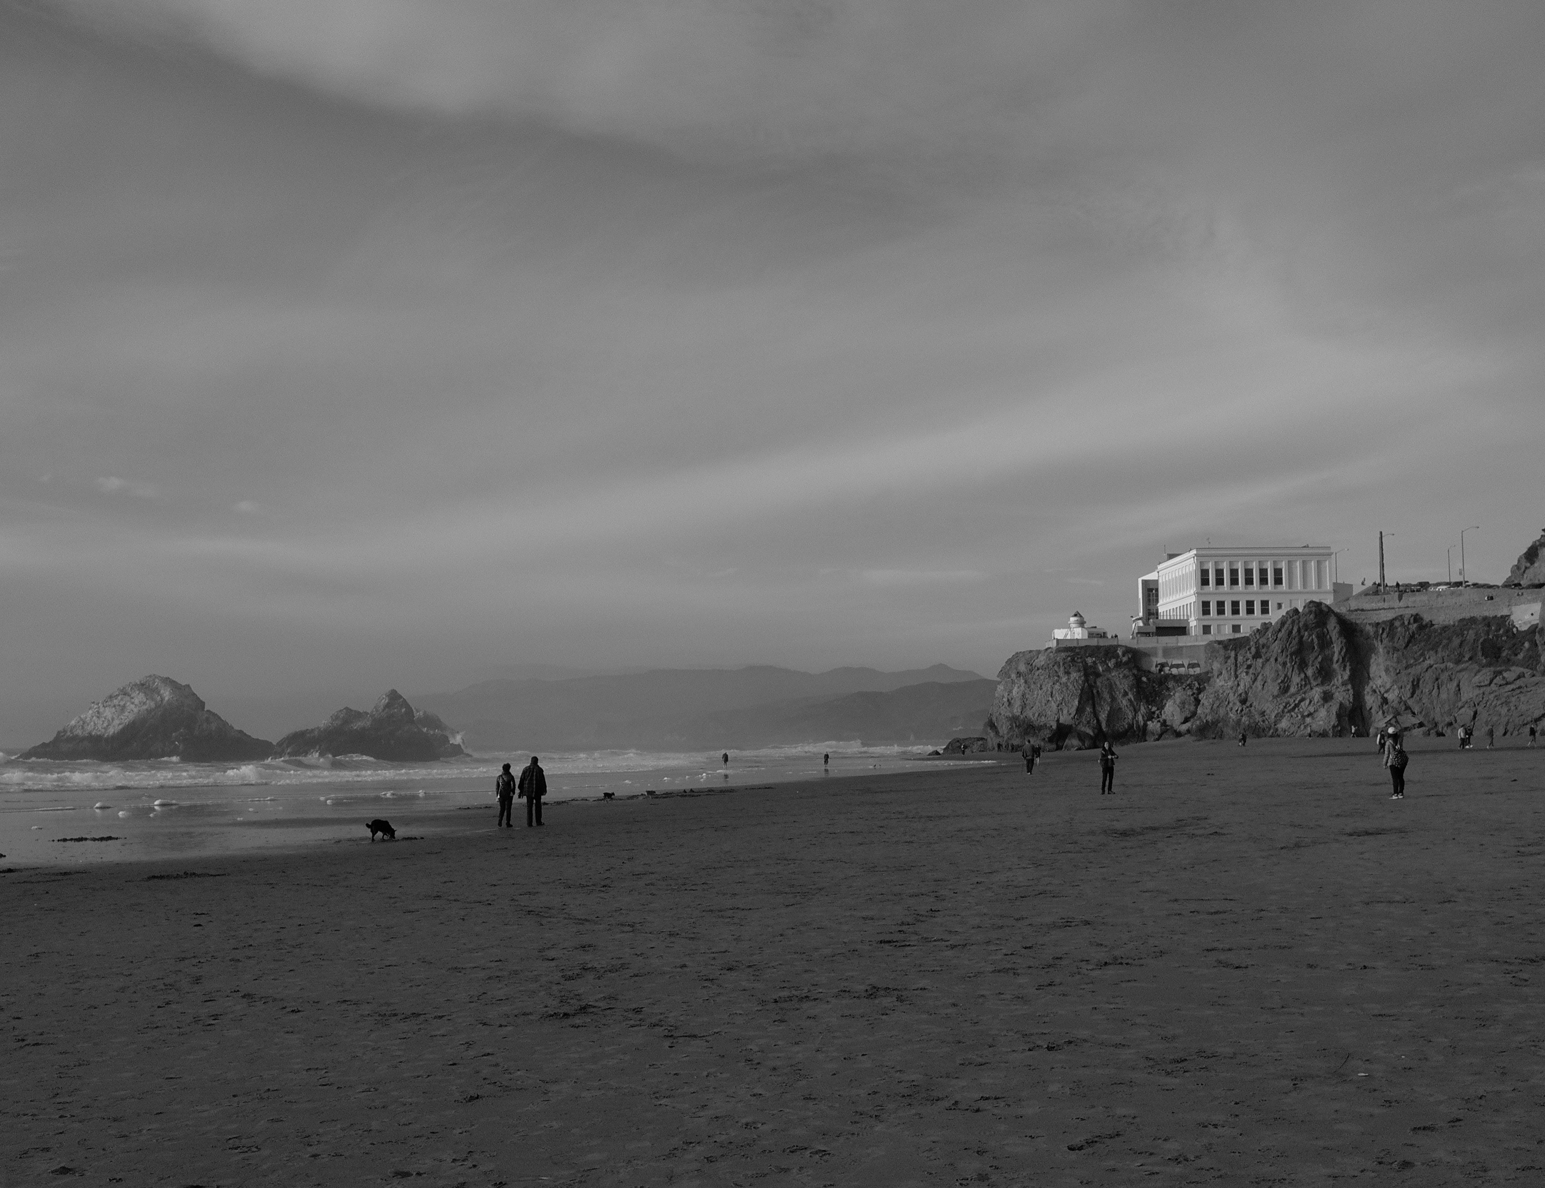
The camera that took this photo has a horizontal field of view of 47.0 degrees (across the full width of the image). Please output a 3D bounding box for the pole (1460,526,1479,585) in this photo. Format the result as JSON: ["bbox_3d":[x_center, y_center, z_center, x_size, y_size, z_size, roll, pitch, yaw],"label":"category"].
[{"bbox_3d":[106.902,-5.519,272.000,2.800,9.600,0.350,-1,-5,6],"label":"pole"}]

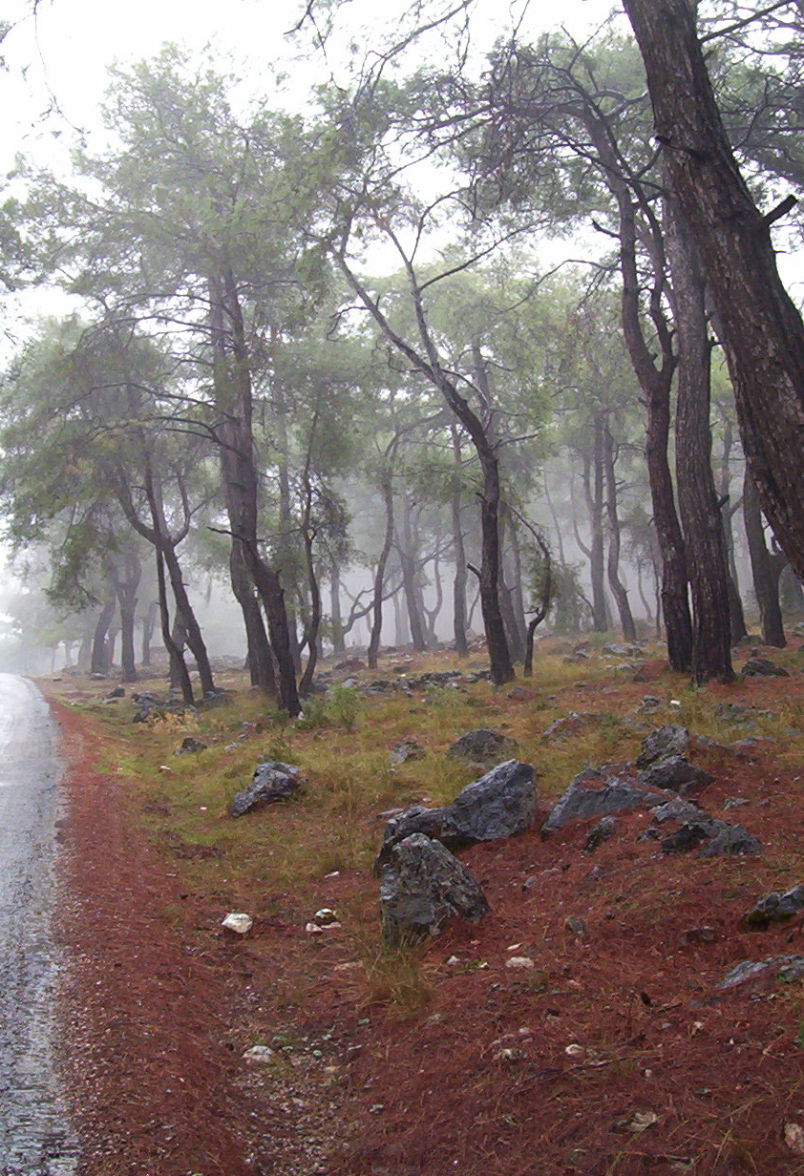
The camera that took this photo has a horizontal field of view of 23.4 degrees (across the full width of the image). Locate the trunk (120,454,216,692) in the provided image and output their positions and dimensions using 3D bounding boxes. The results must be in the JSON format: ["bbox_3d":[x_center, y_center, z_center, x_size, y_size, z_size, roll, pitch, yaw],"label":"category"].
[{"bbox_3d":[-4.227,-0.187,35.000,1.721,4.216,1.300,0,-2,0],"label":"trunk"}]

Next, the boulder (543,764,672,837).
[{"bbox_3d":[1.223,1.260,11.500,0.783,0.360,0.600,0,-2,0],"label":"boulder"}]

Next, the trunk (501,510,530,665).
[{"bbox_3d":[2.053,-0.044,35.000,0.516,2.832,0.450,0,-2,0],"label":"trunk"}]

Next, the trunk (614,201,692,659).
[{"bbox_3d":[3.571,-2.253,27.500,1.087,6.871,0.600,0,-2,0],"label":"trunk"}]

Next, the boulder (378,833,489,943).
[{"bbox_3d":[0.134,1.269,8.200,0.459,0.463,0.400,0,-2,0],"label":"boulder"}]

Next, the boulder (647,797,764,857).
[{"bbox_3d":[1.543,1.227,9.900,0.590,0.280,0.450,0,-2,0],"label":"boulder"}]

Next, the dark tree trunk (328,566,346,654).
[{"bbox_3d":[-1.812,0.609,54.000,0.380,2.408,0.360,-2,-2,0],"label":"dark tree trunk"}]

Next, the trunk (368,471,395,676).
[{"bbox_3d":[-0.494,-0.339,45.000,0.621,4.548,0.450,0,-2,0],"label":"trunk"}]

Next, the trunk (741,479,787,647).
[{"bbox_3d":[5.972,-0.412,32.000,0.763,2.812,0.550,0,-2,0],"label":"trunk"}]

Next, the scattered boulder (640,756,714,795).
[{"bbox_3d":[1.539,1.054,10.900,0.422,0.226,0.360,0,-2,0],"label":"scattered boulder"}]

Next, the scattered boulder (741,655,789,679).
[{"bbox_3d":[3.608,0.781,19.300,0.470,0.236,0.400,0,-2,0],"label":"scattered boulder"}]

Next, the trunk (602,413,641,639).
[{"bbox_3d":[4.730,-1.266,42.000,0.843,4.878,0.500,0,-2,0],"label":"trunk"}]

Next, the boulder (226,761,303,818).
[{"bbox_3d":[-1.129,1.662,16.000,0.622,0.400,0.500,0,-2,0],"label":"boulder"}]

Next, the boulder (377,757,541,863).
[{"bbox_3d":[0.325,1.324,11.400,0.916,0.583,0.650,0,-2,0],"label":"boulder"}]

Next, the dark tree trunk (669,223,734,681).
[{"bbox_3d":[3.234,-1.505,21.000,0.500,5.027,0.480,-2,-2,0],"label":"dark tree trunk"}]

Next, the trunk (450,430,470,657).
[{"bbox_3d":[1.401,-1.092,47.000,0.472,5.517,0.420,0,-2,0],"label":"trunk"}]

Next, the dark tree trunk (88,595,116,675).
[{"bbox_3d":[-8.987,1.402,58.000,0.837,2.403,0.700,0,-2,0],"label":"dark tree trunk"}]

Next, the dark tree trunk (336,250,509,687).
[{"bbox_3d":[0.373,-1.848,30.500,2.755,6.739,1.100,0,-2,0],"label":"dark tree trunk"}]

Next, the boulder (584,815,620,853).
[{"bbox_3d":[1.070,1.319,10.400,0.190,0.190,0.170,0,-2,0],"label":"boulder"}]

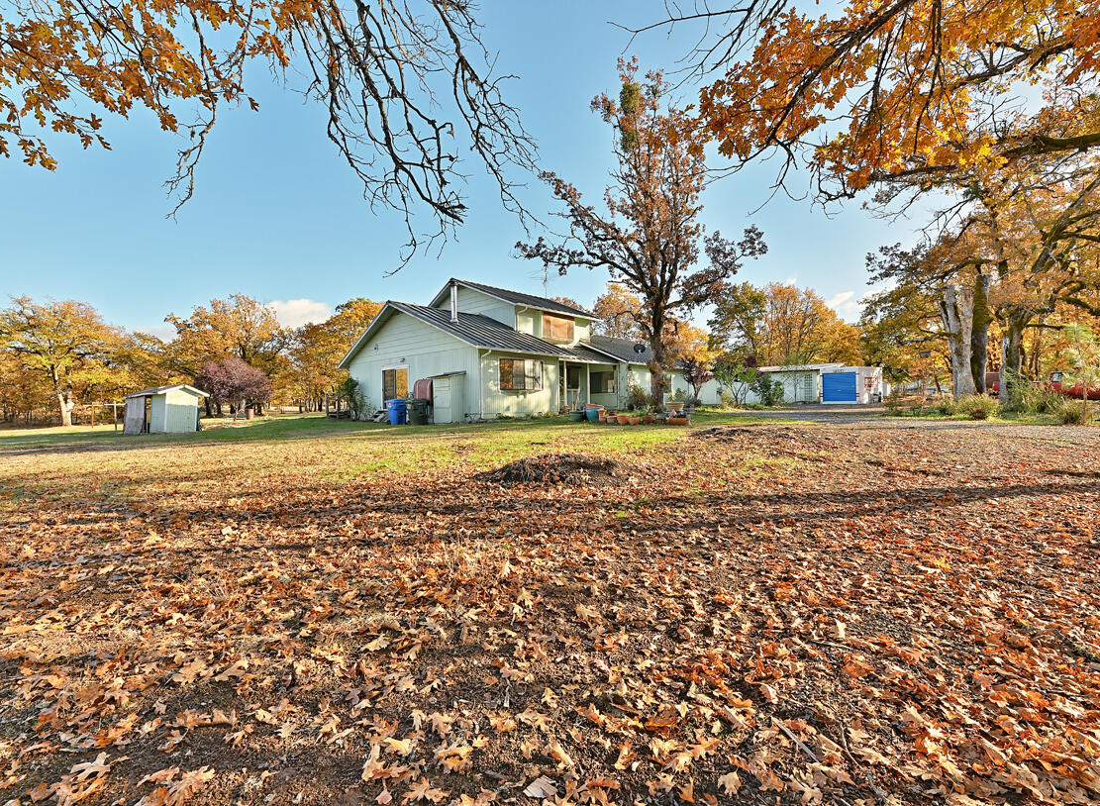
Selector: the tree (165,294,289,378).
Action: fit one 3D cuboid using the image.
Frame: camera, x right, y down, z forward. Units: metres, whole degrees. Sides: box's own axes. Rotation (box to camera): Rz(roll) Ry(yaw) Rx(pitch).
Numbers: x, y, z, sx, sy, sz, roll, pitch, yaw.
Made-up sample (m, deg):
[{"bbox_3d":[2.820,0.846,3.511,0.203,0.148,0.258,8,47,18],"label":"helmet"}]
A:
[{"bbox_3d":[-29.568,-4.450,44.000,9.600,11.600,9.600,0,0,-34],"label":"tree"}]

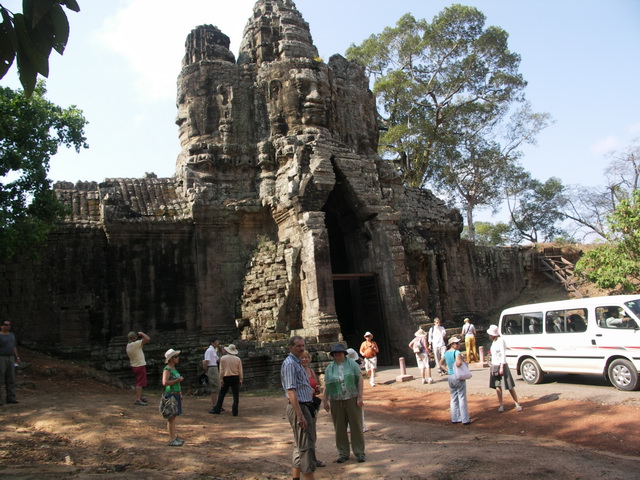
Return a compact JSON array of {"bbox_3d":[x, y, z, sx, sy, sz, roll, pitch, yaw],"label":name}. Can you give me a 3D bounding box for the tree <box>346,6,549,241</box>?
[{"bbox_3d":[10.098,-9.596,41.000,16.054,19.610,15.051,-5,-10,0],"label":"tree"}]

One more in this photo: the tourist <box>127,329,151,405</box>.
[{"bbox_3d":[-4.241,2.993,12.100,0.500,1.730,0.500,-2,-10,-15],"label":"tourist"}]

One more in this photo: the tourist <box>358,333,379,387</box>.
[{"bbox_3d":[1.539,3.701,16.100,0.580,1.657,0.460,-4,-10,3],"label":"tourist"}]

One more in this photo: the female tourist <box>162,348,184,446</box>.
[{"bbox_3d":[-2.576,2.755,9.100,0.400,1.667,0.480,-7,-10,15],"label":"female tourist"}]

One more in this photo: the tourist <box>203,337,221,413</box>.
[{"bbox_3d":[-2.554,3.191,12.300,0.550,1.722,0.520,-3,-10,-3],"label":"tourist"}]

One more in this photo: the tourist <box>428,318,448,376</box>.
[{"bbox_3d":[3.709,3.356,16.200,0.520,1.784,0.380,-3,-10,-10],"label":"tourist"}]

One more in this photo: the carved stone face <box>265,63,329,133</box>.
[{"bbox_3d":[-1.153,-6.809,25.000,2.800,3.100,1.700,1,-11,-30],"label":"carved stone face"}]

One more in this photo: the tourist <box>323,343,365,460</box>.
[{"bbox_3d":[0.335,2.307,7.400,0.600,1.657,0.360,-6,-10,5],"label":"tourist"}]

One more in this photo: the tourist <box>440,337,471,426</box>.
[{"bbox_3d":[2.574,2.653,9.800,0.560,1.609,0.440,-11,-12,39],"label":"tourist"}]

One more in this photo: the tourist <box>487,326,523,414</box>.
[{"bbox_3d":[3.544,2.458,9.950,0.520,1.650,0.540,3,-12,-39],"label":"tourist"}]

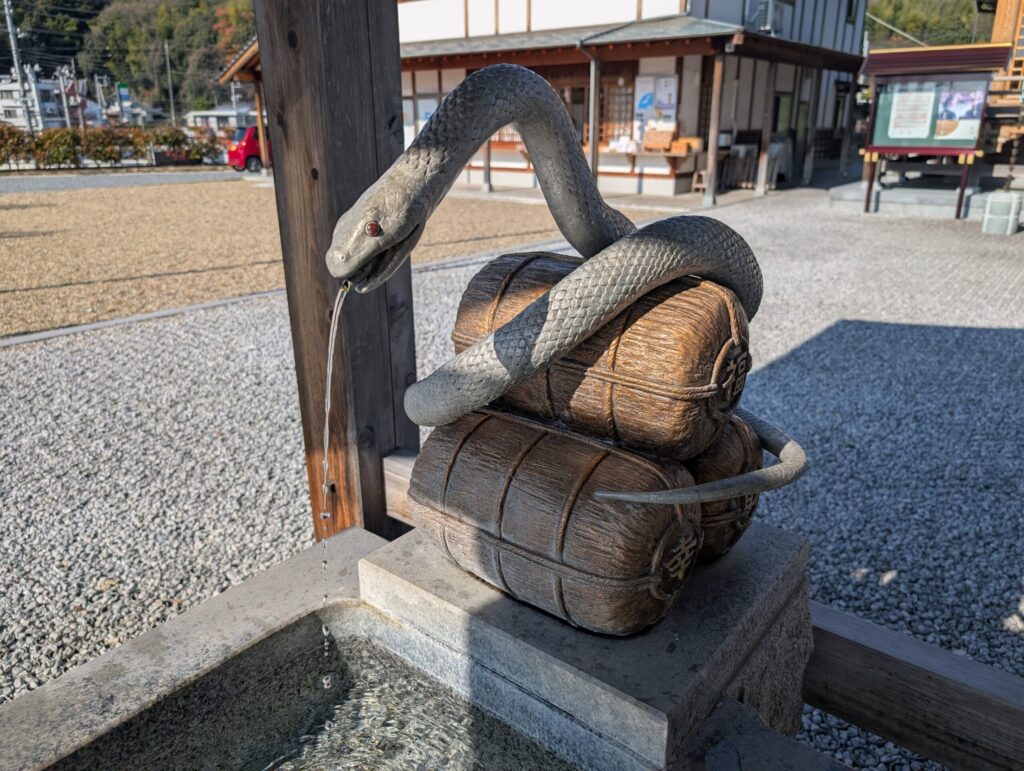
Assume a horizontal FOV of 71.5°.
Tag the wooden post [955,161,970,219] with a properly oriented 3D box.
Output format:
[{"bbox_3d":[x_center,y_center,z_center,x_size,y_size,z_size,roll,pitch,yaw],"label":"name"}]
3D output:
[{"bbox_3d":[7.387,-3.213,11.616,0.085,0.950,0.085,15,25,35],"label":"wooden post"}]

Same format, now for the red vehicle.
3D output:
[{"bbox_3d":[-8.916,-8.897,26.676,3.400,1.530,1.480,-17,26,-38],"label":"red vehicle"}]

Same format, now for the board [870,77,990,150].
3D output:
[{"bbox_3d":[6.778,-4.453,11.661,1.680,1.150,0.130,15,25,35],"label":"board"}]

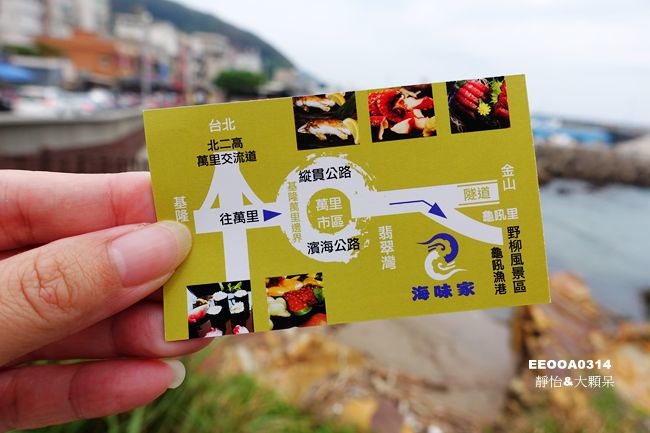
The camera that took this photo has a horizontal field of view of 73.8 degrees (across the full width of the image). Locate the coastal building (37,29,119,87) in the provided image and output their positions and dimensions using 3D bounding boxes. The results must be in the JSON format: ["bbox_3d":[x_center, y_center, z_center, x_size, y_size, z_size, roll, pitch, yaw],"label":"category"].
[{"bbox_3d":[-25.358,-15.345,45.009,6.000,7.000,6.000,9,15,19],"label":"coastal building"}]

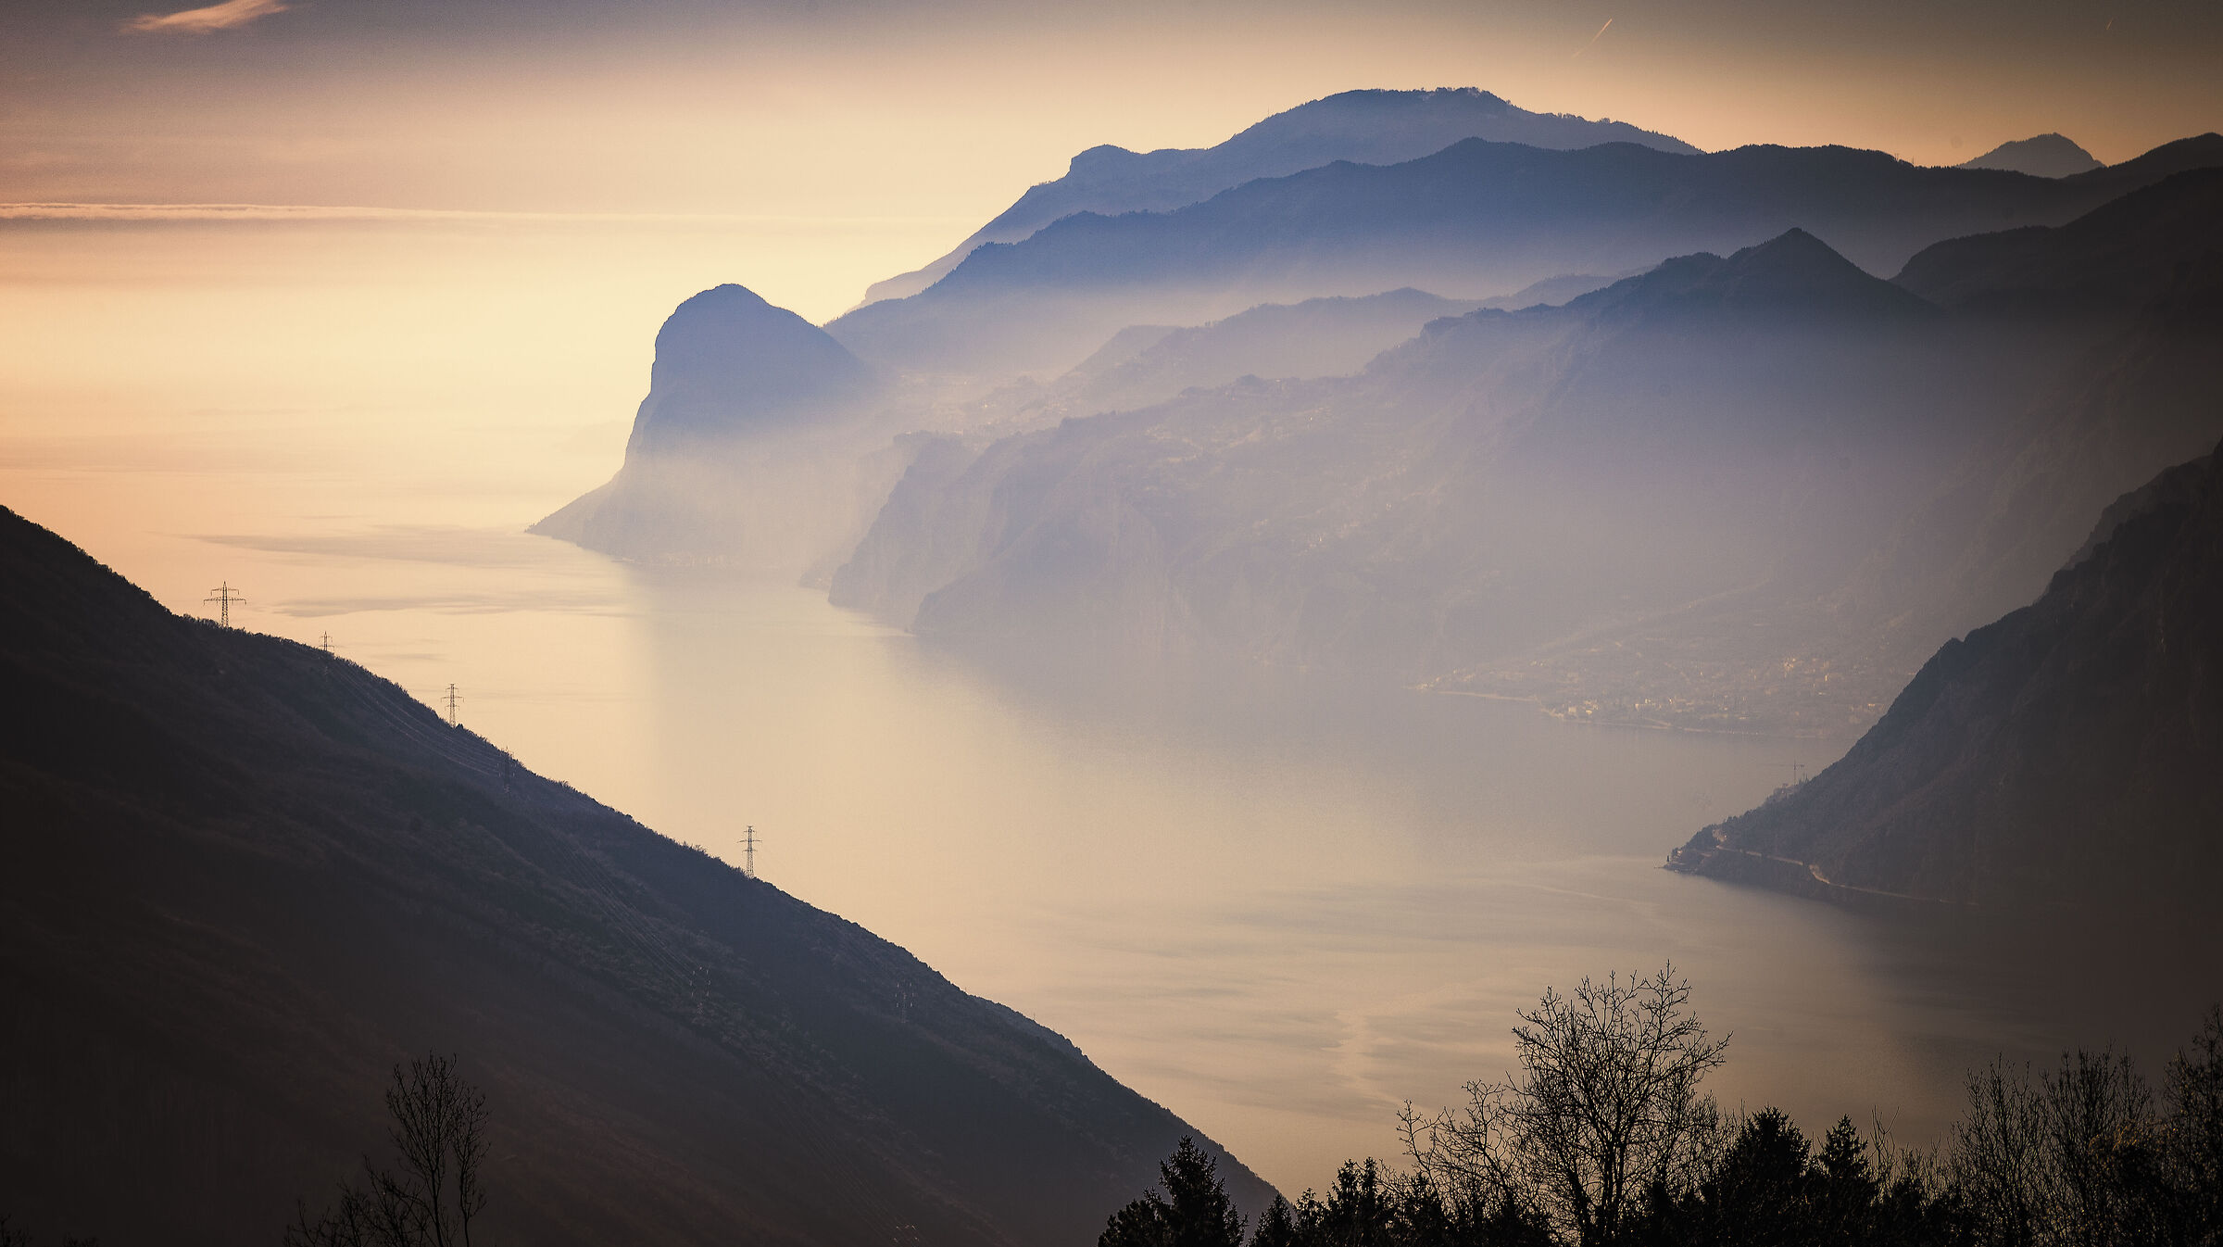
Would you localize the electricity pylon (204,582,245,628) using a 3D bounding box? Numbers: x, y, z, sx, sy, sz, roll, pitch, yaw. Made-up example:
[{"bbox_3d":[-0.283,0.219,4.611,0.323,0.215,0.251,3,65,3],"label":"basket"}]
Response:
[{"bbox_3d":[-526.338,-10.828,4400.000,25.500,28.500,4.800,0,3,-7],"label":"electricity pylon"}]

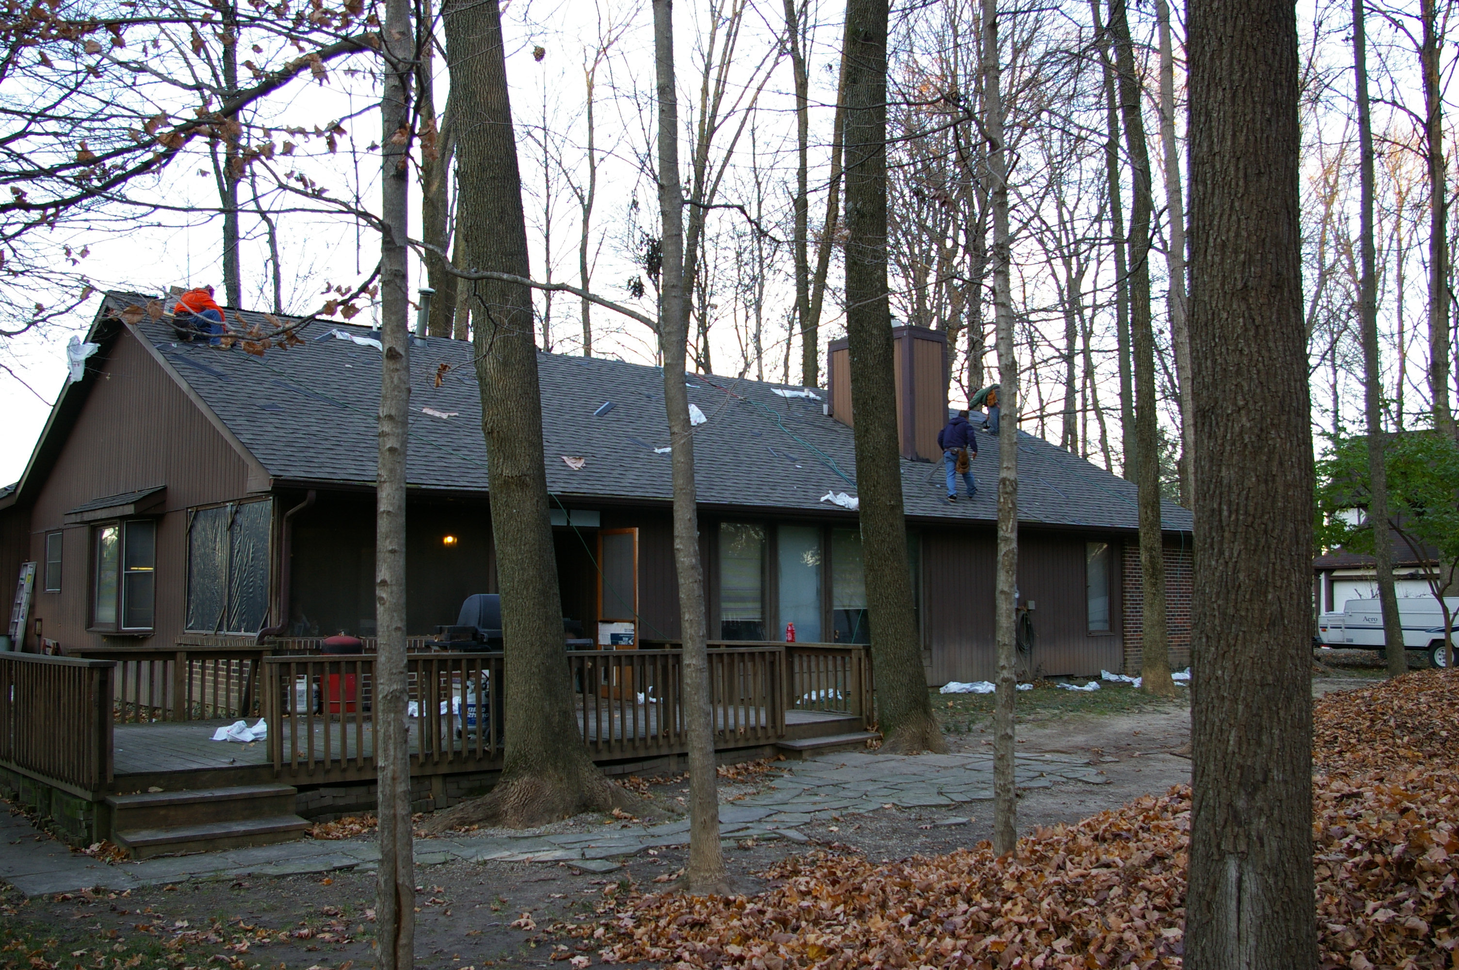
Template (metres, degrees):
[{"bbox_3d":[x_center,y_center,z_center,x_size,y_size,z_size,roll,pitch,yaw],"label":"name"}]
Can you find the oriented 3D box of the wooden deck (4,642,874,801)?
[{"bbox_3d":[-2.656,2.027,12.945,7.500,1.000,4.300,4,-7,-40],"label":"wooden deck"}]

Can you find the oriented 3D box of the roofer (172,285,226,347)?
[{"bbox_3d":[-6.692,-2.139,17.400,0.660,0.780,0.520,3,-6,-30],"label":"roofer"}]

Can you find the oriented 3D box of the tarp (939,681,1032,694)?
[{"bbox_3d":[3.886,3.000,20.555,1.750,0.160,0.500,4,-7,-40],"label":"tarp"}]

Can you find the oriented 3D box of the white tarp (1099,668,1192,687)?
[{"bbox_3d":[7.143,3.276,23.300,2.000,0.260,0.700,4,-7,-40],"label":"white tarp"}]

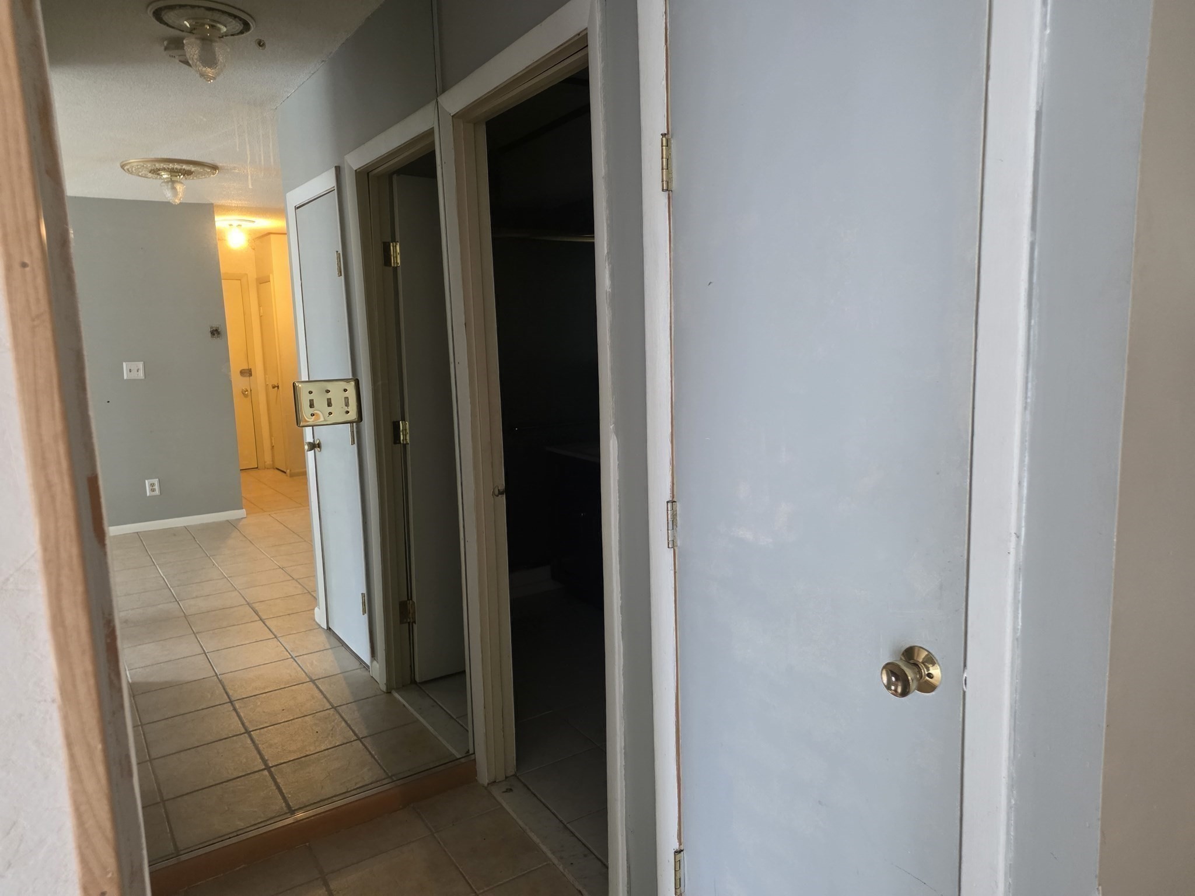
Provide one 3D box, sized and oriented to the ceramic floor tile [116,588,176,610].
[{"bbox_3d":[-2.548,0.862,4.462,0.303,0.010,0.303,-7,9,-34],"label":"ceramic floor tile"}]

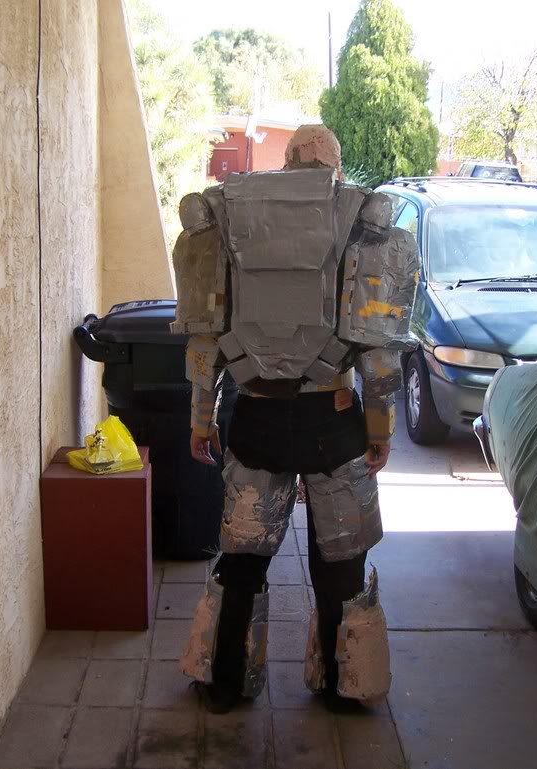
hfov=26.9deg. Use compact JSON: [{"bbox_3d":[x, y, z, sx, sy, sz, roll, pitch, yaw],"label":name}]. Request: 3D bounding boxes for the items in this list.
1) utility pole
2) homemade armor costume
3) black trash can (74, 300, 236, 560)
[{"bbox_3d":[3.057,-13.169,54.539,0.250,9.300,0.250,0,10,0],"label":"utility pole"},{"bbox_3d":[0.089,0.138,3.579,0.760,1.860,0.520,1,10,7],"label":"homemade armor costume"},{"bbox_3d":[-0.500,0.201,5.316,0.800,1.130,0.680,0,10,-2],"label":"black trash can"}]

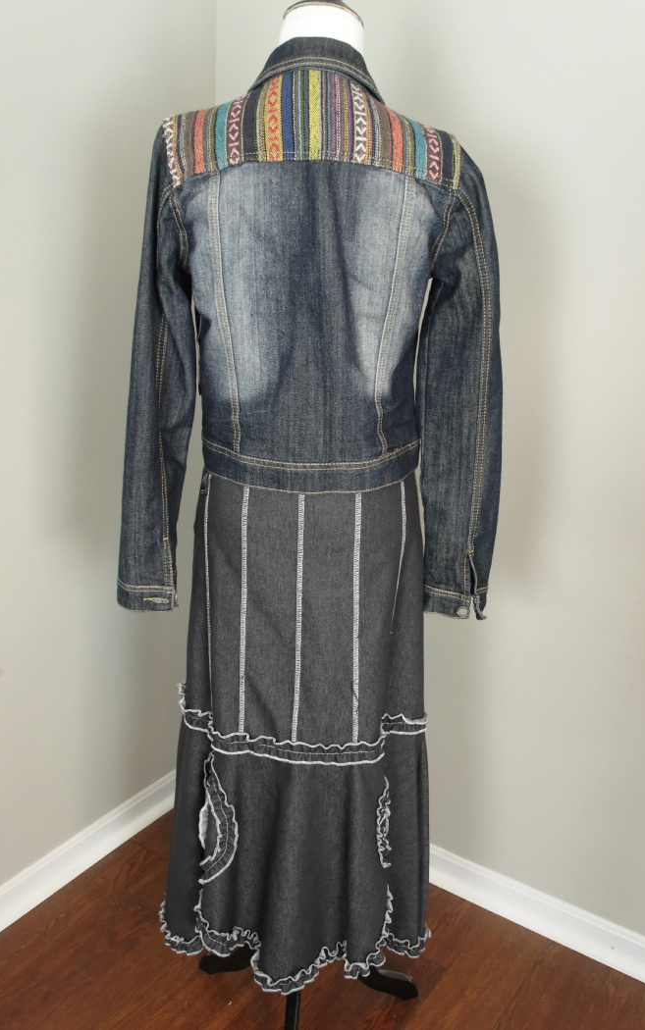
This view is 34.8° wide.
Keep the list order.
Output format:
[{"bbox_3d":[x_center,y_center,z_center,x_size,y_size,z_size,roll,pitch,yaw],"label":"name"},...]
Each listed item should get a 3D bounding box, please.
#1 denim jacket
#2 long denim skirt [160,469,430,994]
[{"bbox_3d":[-0.021,-0.212,1.379,0.520,0.770,0.300,4,20,4],"label":"denim jacket"},{"bbox_3d":[-0.042,0.290,1.525,0.440,0.850,0.360,4,20,4],"label":"long denim skirt"}]

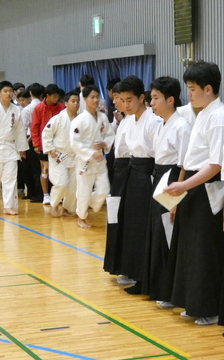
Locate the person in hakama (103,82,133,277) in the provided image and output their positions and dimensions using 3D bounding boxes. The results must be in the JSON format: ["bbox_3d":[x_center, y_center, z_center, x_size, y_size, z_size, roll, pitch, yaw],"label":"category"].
[{"bbox_3d":[0.102,0.019,8.183,0.340,1.637,0.460,-3,5,-24],"label":"person in hakama"}]

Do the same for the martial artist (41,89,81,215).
[{"bbox_3d":[-0.641,-0.341,12.934,0.550,1.618,0.480,-5,6,-38],"label":"martial artist"}]

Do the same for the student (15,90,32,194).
[{"bbox_3d":[-1.455,-0.632,16.410,0.480,1.672,0.340,1,5,30],"label":"student"}]

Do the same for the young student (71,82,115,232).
[{"bbox_3d":[-0.236,-0.285,11.788,0.500,1.655,0.520,-3,5,-25],"label":"young student"}]

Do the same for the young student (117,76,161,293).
[{"bbox_3d":[0.220,0.037,7.712,0.340,1.672,0.460,-4,5,-30],"label":"young student"}]

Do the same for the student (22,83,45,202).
[{"bbox_3d":[-1.178,-0.570,14.978,0.460,1.769,0.340,-5,6,-40],"label":"student"}]

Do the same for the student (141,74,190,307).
[{"bbox_3d":[0.402,0.085,7.100,0.380,1.630,0.480,-3,5,-20],"label":"student"}]

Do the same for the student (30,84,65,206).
[{"bbox_3d":[-0.911,-0.525,14.546,0.520,1.730,0.380,-3,5,-25],"label":"student"}]

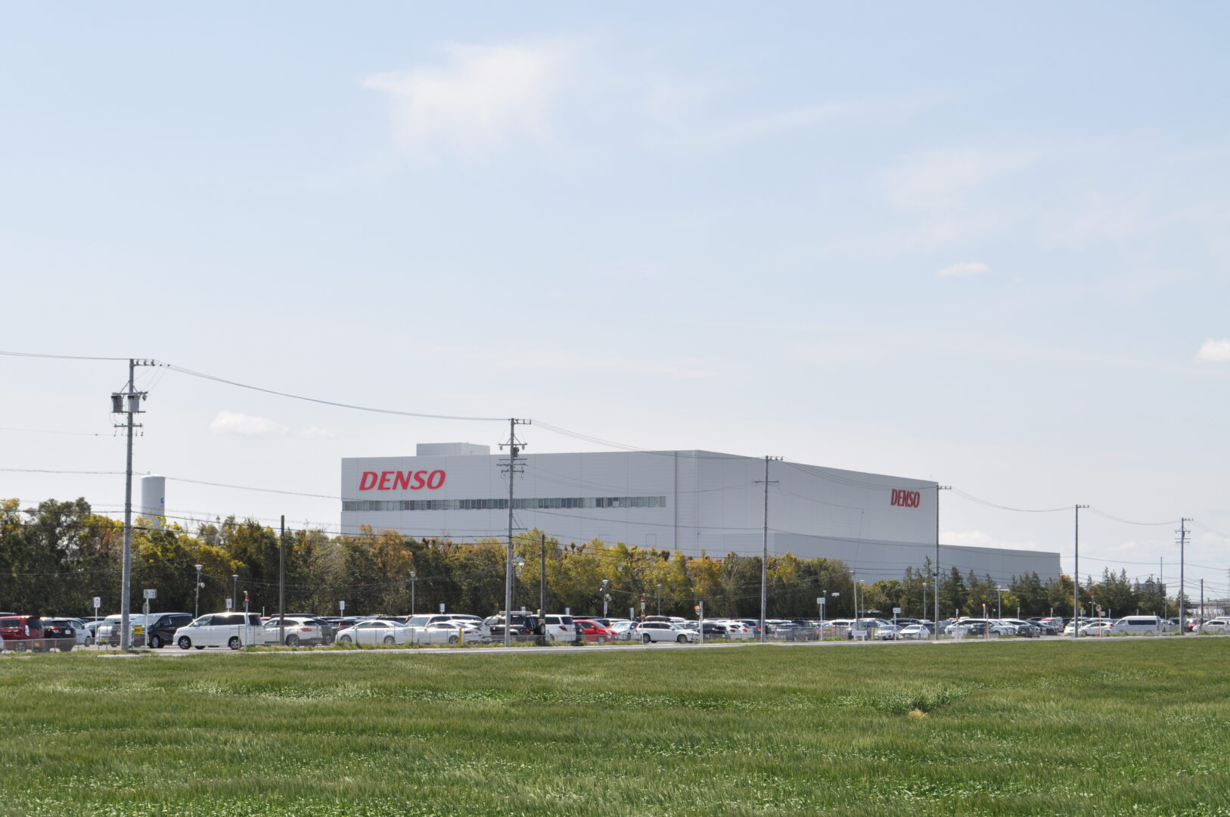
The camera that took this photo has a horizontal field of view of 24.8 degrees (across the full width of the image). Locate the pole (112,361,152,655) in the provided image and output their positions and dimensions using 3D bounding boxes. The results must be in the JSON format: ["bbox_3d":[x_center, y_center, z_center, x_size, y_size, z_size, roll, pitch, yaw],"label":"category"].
[{"bbox_3d":[-21.329,4.368,123.486,1.850,12.900,0.700,-2,-5,25],"label":"pole"}]

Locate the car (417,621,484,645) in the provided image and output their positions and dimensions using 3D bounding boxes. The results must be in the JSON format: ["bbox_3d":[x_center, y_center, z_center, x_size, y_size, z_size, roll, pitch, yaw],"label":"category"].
[{"bbox_3d":[-10.101,13.149,163.054,4.620,1.440,1.800,-2,-5,25],"label":"car"}]

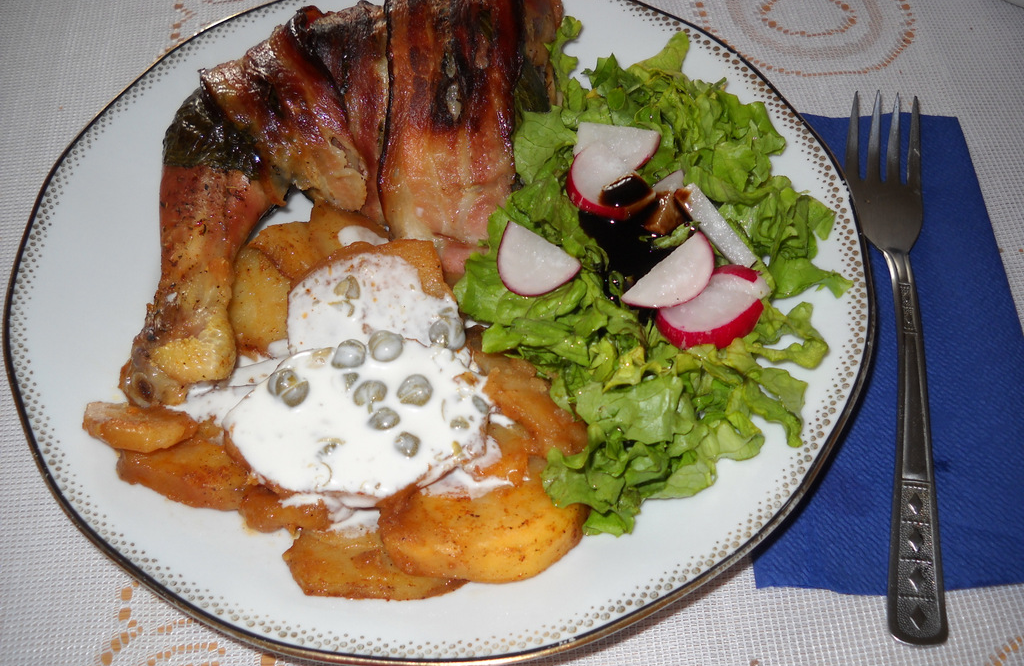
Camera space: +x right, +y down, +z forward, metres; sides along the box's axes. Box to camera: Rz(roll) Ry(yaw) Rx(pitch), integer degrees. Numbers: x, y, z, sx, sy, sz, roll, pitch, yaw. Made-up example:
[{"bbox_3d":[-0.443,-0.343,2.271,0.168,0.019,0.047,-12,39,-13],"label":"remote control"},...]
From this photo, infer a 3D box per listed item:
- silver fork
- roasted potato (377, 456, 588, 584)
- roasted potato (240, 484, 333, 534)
[{"bbox_3d":[0.116,-0.001,0.336,0.023,0.019,0.185,5,57,3],"label":"silver fork"},{"bbox_3d":[-0.008,0.046,0.293,0.052,0.020,0.037,0,57,0],"label":"roasted potato"},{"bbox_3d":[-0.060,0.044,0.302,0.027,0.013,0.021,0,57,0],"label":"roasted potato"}]

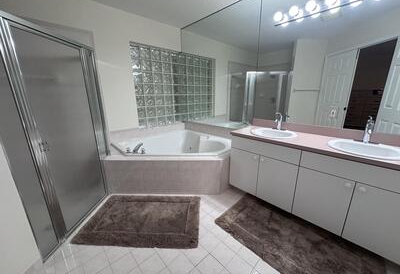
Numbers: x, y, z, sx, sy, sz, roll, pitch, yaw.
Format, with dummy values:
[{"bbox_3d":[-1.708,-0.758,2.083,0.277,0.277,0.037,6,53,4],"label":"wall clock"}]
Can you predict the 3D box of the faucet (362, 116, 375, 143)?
[{"bbox_3d":[1.467,-0.036,1.404,0.145,0.220,0.065,-15,20,-41],"label":"faucet"}]

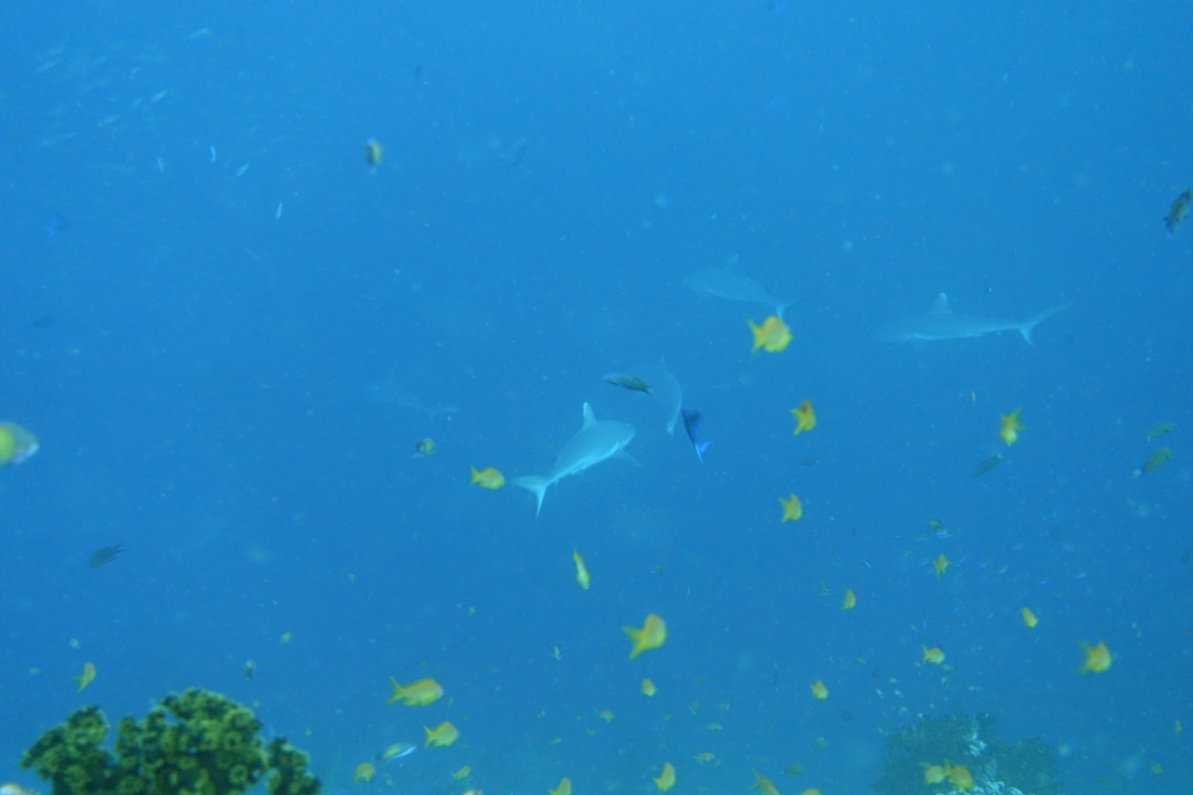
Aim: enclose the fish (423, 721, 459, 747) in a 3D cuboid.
[{"bbox_3d":[-0.268,0.582,2.400,0.018,0.043,0.090,6,5,41],"label":"fish"}]

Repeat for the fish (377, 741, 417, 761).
[{"bbox_3d":[-0.460,0.812,3.200,0.100,0.045,0.025,-22,11,18],"label":"fish"}]

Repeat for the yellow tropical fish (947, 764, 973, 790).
[{"bbox_3d":[0.656,0.683,2.500,0.018,0.042,0.088,4,-15,33],"label":"yellow tropical fish"}]

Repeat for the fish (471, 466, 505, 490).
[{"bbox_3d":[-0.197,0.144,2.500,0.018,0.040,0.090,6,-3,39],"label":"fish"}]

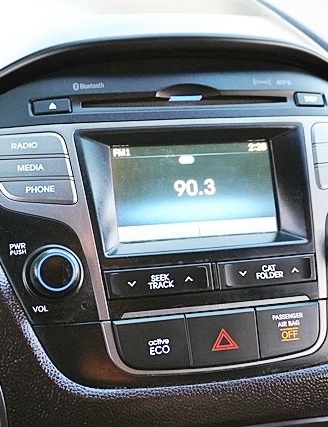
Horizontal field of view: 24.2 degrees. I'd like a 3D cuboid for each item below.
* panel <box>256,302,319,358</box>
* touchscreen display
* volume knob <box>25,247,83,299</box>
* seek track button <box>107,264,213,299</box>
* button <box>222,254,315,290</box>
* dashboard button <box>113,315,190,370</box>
[{"bbox_3d":[0.068,0.064,0.420,0.037,0.027,0.010,-3,-9,-21],"label":"panel"},{"bbox_3d":[0.018,-0.013,0.437,0.096,0.054,0.008,-4,-9,-16],"label":"touchscreen display"},{"bbox_3d":[-0.056,0.031,0.391,0.029,0.029,0.016,-4,-9,-16],"label":"volume knob"},{"bbox_3d":[-0.003,0.036,0.406,0.057,0.015,0.009,-5,-9,-11],"label":"seek track button"},{"bbox_3d":[0.057,0.032,0.423,0.057,0.015,0.009,-3,-9,-20],"label":"button"},{"bbox_3d":[-0.007,0.069,0.399,0.037,0.027,0.010,-5,-9,-10],"label":"dashboard button"}]

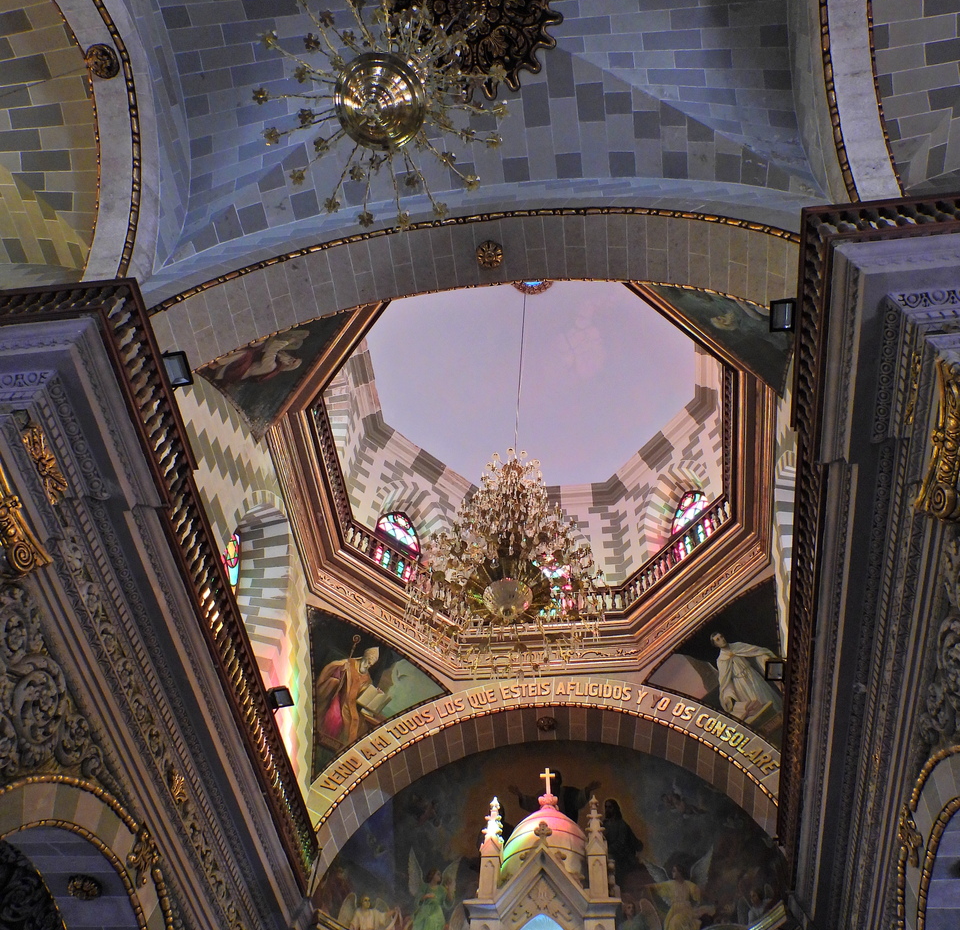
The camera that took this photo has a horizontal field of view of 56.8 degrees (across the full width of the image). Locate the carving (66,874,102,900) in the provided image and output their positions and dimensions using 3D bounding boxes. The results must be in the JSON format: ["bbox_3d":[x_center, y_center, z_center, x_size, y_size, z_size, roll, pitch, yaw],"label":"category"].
[{"bbox_3d":[-4.821,5.144,10.762,0.441,0.126,0.441,-4,-60,7],"label":"carving"}]

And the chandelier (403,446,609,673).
[{"bbox_3d":[0.502,1.036,14.378,2.684,4.620,2.684,-5,-60,7],"label":"chandelier"}]

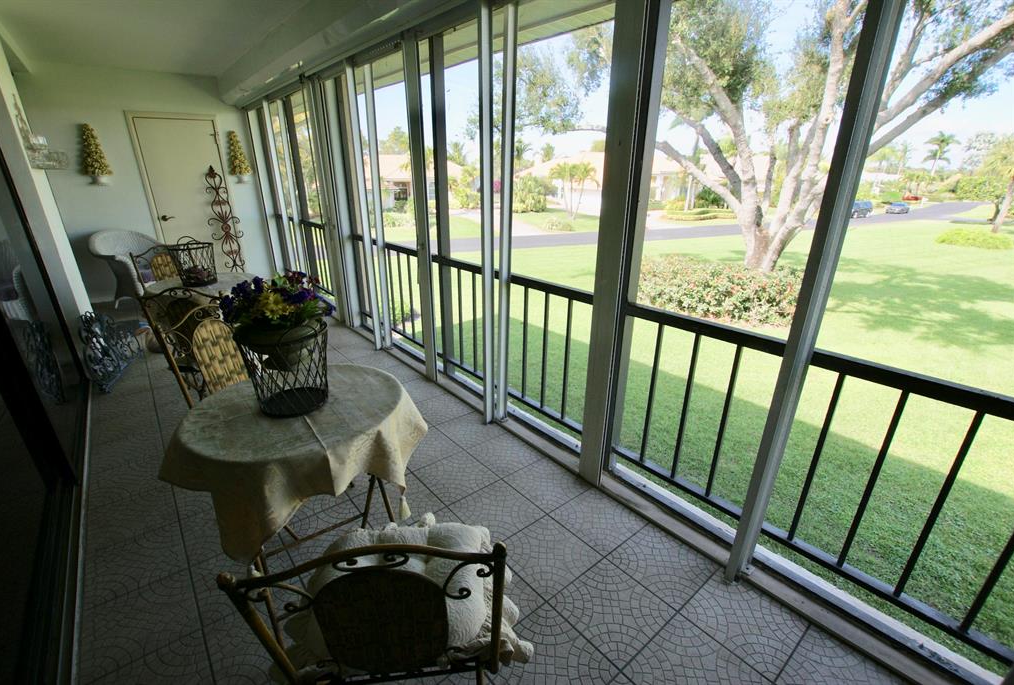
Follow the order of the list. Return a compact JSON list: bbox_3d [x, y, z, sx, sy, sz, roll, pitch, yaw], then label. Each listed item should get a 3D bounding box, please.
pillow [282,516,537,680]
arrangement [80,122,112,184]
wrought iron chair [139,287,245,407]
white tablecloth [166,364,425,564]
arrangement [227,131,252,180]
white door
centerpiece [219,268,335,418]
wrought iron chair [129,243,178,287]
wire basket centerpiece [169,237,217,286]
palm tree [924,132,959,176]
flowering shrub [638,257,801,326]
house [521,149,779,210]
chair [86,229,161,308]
[{"bbox_3d":[-0.239,0.579,1.010,0.500,0.150,0.420,-3,21,-9],"label":"pillow"},{"bbox_3d":[-4.455,-2.024,4.578,0.240,0.570,0.180,-17,27,-38],"label":"arrangement"},{"bbox_3d":[-1.000,0.318,1.773,0.480,0.880,0.410,11,23,26],"label":"wrought iron chair"},{"bbox_3d":[-0.633,0.345,1.381,0.690,0.340,0.690,-10,23,-24],"label":"white tablecloth"},{"bbox_3d":[-3.414,-2.343,5.429,0.270,0.620,0.180,-17,27,-39],"label":"arrangement"},{"bbox_3d":[-3.893,-1.691,5.359,0.830,2.060,0.070,-17,27,-38],"label":"white door"},{"bbox_3d":[-0.655,0.023,1.272,0.310,0.350,0.310,-17,27,-38],"label":"centerpiece"},{"bbox_3d":[-2.463,-0.266,3.306,0.500,0.885,0.420,12,23,27],"label":"wrought iron chair"},{"bbox_3d":[-2.089,-0.540,2.860,0.260,0.300,0.260,-17,27,-39],"label":"wire basket centerpiece"},{"bbox_3d":[89.000,-36.400,88.000,6.800,13.600,6.800,19,27,40],"label":"palm tree"},{"bbox_3d":[7.460,-1.941,14.875,6.000,1.200,4.800,11,23,25],"label":"flowering shrub"},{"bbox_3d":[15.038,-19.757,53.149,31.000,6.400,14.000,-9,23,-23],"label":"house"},{"bbox_3d":[-4.117,-0.822,4.805,0.740,0.840,0.750,3,21,6],"label":"chair"}]

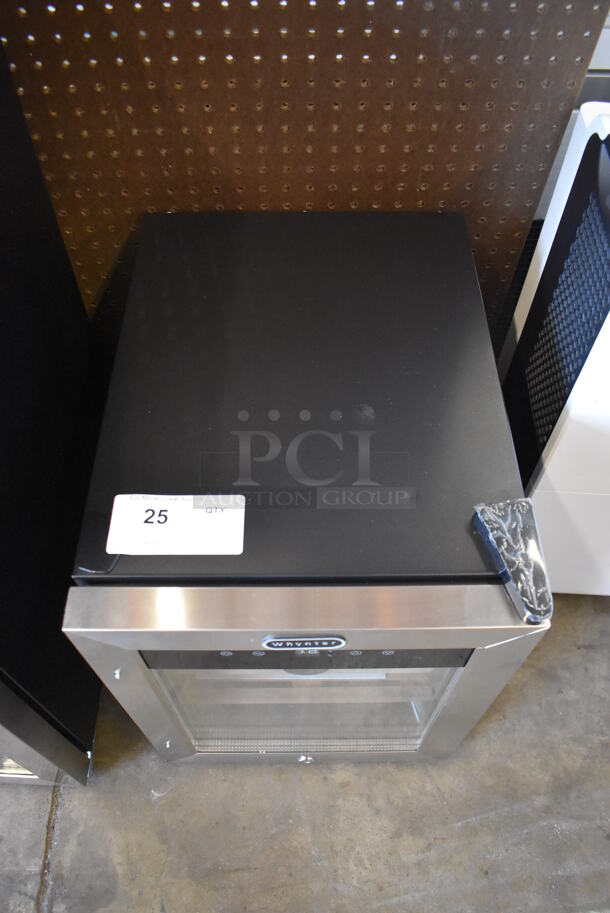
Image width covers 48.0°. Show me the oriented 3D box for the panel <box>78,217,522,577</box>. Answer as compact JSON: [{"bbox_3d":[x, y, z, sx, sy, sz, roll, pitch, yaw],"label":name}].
[{"bbox_3d":[0.000,-0.084,0.632,0.345,0.020,0.433,0,55,0],"label":"panel"}]

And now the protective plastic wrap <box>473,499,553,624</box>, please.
[{"bbox_3d":[0.147,0.075,0.488,0.043,0.019,0.096,0,55,0],"label":"protective plastic wrap"}]

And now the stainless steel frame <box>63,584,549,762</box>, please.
[{"bbox_3d":[0.002,0.232,0.659,0.339,0.436,0.034,0,55,0],"label":"stainless steel frame"}]

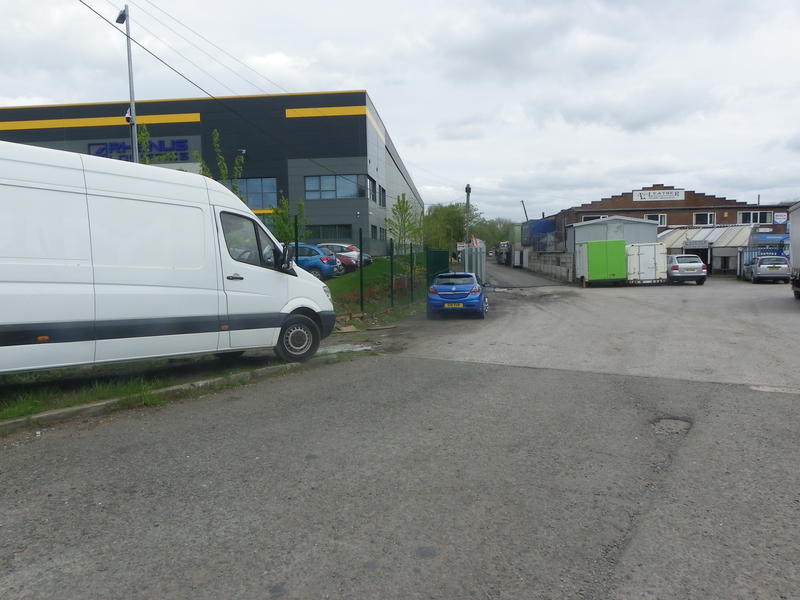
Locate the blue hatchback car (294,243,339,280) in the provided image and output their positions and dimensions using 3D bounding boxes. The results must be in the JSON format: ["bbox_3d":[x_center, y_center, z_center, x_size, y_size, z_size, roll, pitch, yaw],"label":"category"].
[{"bbox_3d":[-4.643,-1.566,25.703,3.940,1.520,1.730,-1,5,4],"label":"blue hatchback car"}]

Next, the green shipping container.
[{"bbox_3d":[11.925,-2.187,35.876,2.050,2.500,5.000,-1,5,9],"label":"green shipping container"}]

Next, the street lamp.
[{"bbox_3d":[-7.179,-3.787,16.172,0.650,7.870,0.300,3,7,45],"label":"street lamp"}]

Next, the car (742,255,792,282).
[{"bbox_3d":[20.948,-1.732,34.384,1.840,1.500,4.470,0,5,22],"label":"car"}]

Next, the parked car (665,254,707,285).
[{"bbox_3d":[16.331,-1.795,35.359,1.930,1.700,4.780,-1,5,10],"label":"parked car"}]

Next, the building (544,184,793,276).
[{"bbox_3d":[21.157,-5.707,51.118,15.500,6.800,15.000,-1,5,4],"label":"building"}]

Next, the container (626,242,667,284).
[{"bbox_3d":[14.532,-2.179,35.887,2.100,2.350,4.400,0,5,16],"label":"container"}]

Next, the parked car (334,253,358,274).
[{"bbox_3d":[-4.041,-1.954,29.893,4.100,1.480,1.740,-1,5,4],"label":"parked car"}]

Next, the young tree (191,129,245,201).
[{"bbox_3d":[-4.559,-2.058,15.374,1.700,4.422,1.700,-1,5,4],"label":"young tree"}]

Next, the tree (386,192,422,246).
[{"bbox_3d":[0.208,-3.124,27.838,1.800,3.672,1.800,-1,5,4],"label":"tree"}]

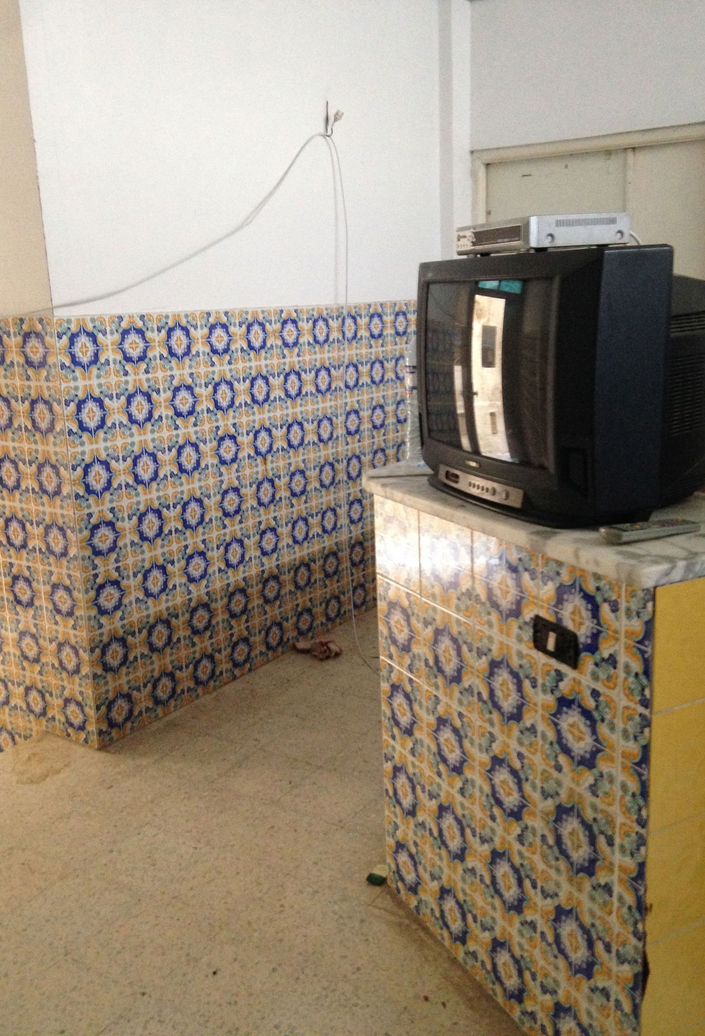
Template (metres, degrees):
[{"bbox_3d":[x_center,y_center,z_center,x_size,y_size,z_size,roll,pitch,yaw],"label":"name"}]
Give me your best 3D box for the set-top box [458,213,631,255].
[{"bbox_3d":[0.370,-0.560,1.968,0.208,0.058,0.312,-6,14,-18],"label":"set-top box"}]

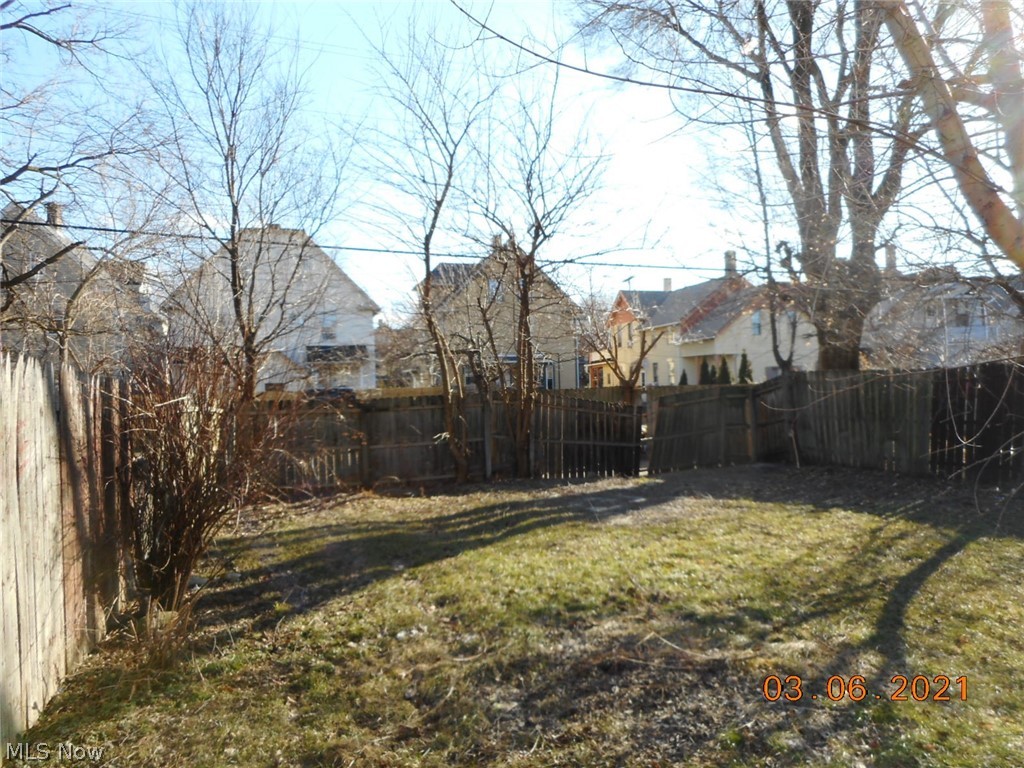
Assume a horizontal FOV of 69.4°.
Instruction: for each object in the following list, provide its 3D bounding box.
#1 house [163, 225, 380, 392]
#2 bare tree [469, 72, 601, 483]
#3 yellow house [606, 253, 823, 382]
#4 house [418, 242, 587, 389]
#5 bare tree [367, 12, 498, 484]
[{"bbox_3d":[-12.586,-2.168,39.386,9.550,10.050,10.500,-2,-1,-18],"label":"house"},{"bbox_3d":[0.645,-2.291,16.304,2.750,8.600,2.600,-2,-1,0],"label":"bare tree"},{"bbox_3d":[12.782,-2.618,47.130,8.300,9.400,12.000,-2,-1,-18],"label":"yellow house"},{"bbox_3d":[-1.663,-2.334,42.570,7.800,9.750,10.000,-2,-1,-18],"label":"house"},{"bbox_3d":[-1.483,-2.752,15.617,2.500,9.600,2.500,-2,-1,0],"label":"bare tree"}]

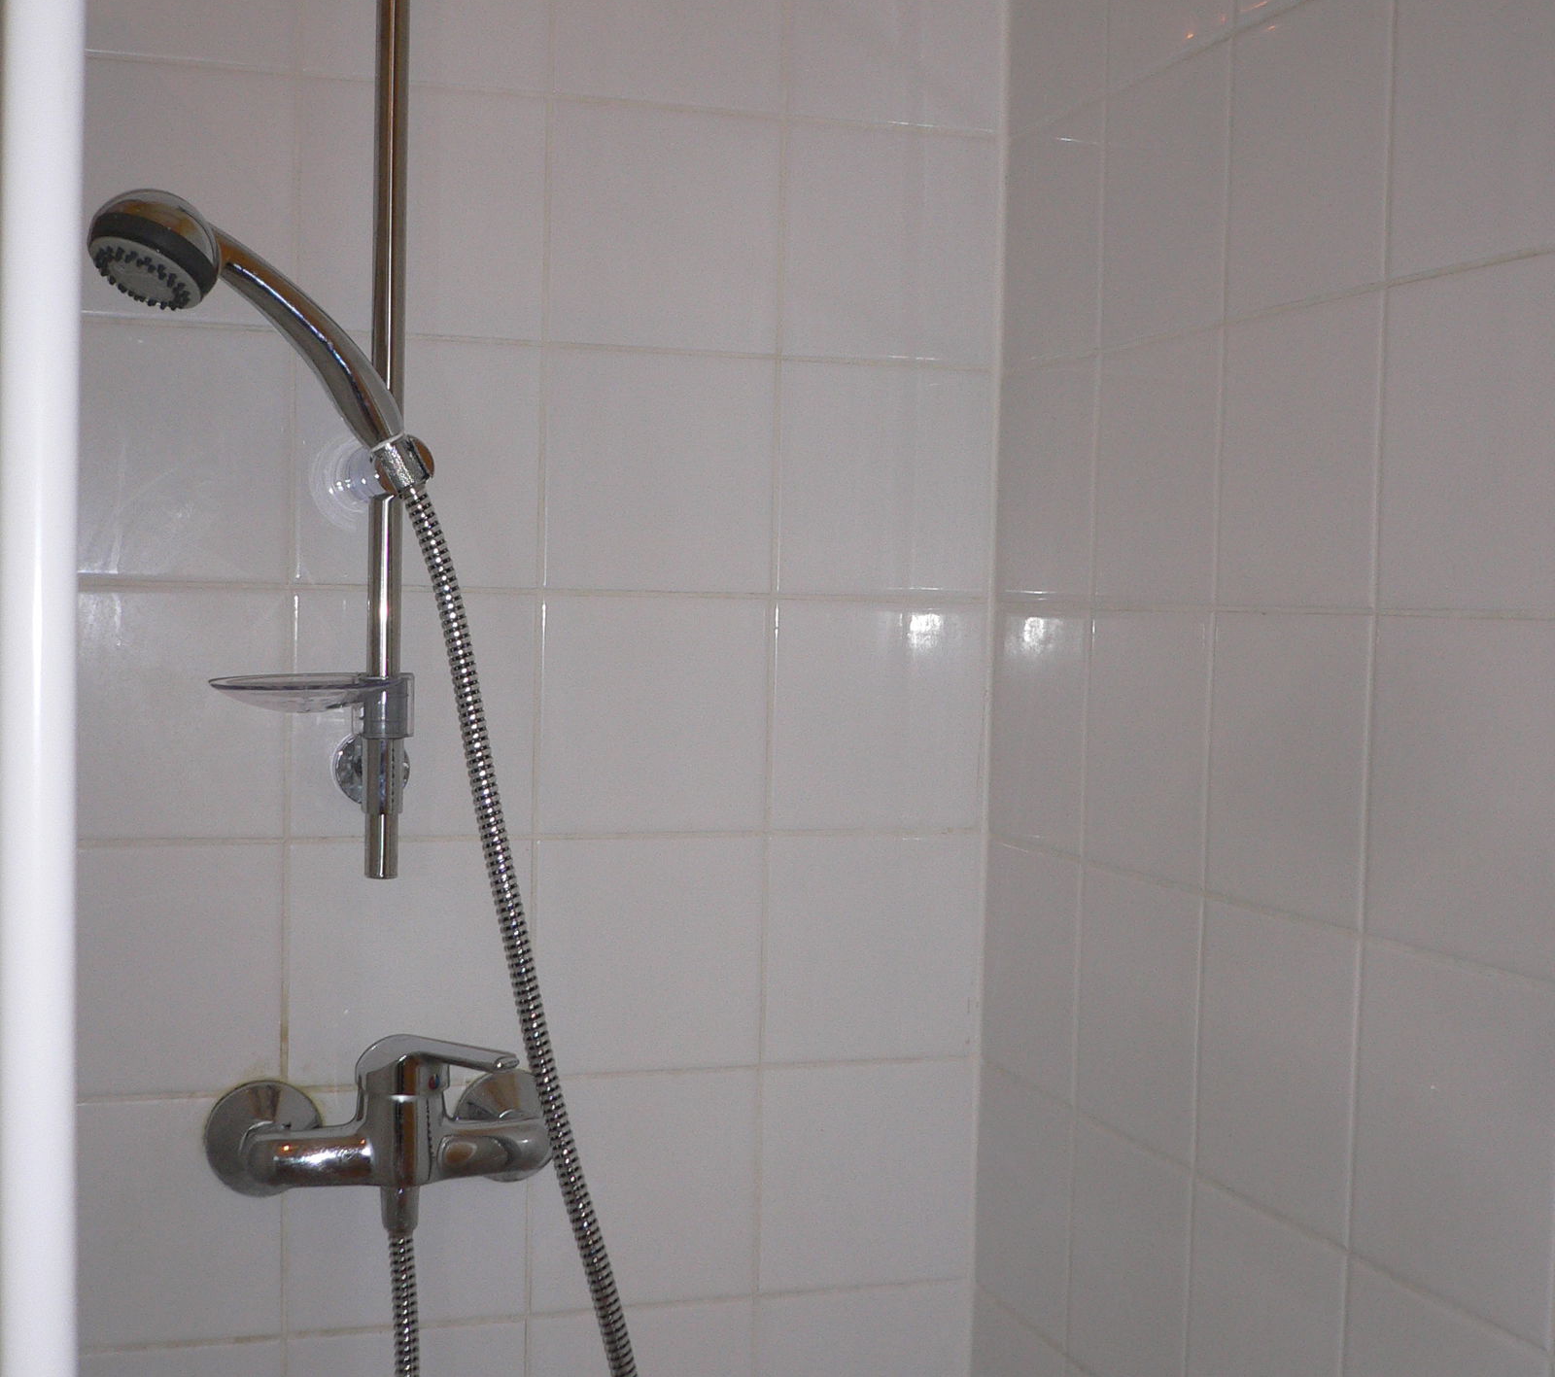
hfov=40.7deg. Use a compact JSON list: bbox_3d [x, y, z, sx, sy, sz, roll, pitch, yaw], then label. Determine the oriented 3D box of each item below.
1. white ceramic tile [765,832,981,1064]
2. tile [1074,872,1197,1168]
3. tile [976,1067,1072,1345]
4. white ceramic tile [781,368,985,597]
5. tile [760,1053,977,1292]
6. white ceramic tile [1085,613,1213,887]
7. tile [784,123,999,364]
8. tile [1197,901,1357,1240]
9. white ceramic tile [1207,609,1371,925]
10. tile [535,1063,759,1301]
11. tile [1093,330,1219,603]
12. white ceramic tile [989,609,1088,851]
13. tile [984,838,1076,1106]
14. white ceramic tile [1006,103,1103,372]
[{"bbox_3d":[0.062,0.170,1.388,0.149,0.150,0.010,0,3,-17],"label":"white ceramic tile"},{"bbox_3d":[0.207,0.180,1.183,0.010,0.148,0.141,1,3,-19],"label":"tile"},{"bbox_3d":[0.159,0.326,1.336,0.010,0.150,0.142,1,3,-19],"label":"tile"},{"bbox_3d":[0.068,-0.133,1.357,0.147,0.148,0.010,1,3,-19],"label":"white ceramic tile"},{"bbox_3d":[0.057,0.318,1.377,0.147,0.148,0.010,1,3,-19],"label":"tile"},{"bbox_3d":[0.211,0.029,1.176,0.010,0.148,0.141,1,3,-19],"label":"white ceramic tile"},{"bbox_3d":[0.073,-0.287,1.365,0.149,0.150,0.010,0,3,-17],"label":"tile"},{"bbox_3d":[0.256,0.188,1.062,0.010,0.150,0.143,1,3,-19],"label":"tile"},{"bbox_3d":[0.260,0.037,1.055,0.010,0.150,0.143,1,3,-19],"label":"white ceramic tile"},{"bbox_3d":[-0.086,0.320,1.344,0.149,0.150,0.010,1,3,-19],"label":"tile"},{"bbox_3d":[0.215,-0.121,1.170,0.010,0.148,0.141,1,3,-19],"label":"tile"},{"bbox_3d":[0.168,0.023,1.333,0.010,0.150,0.144,0,3,-19],"label":"white ceramic tile"},{"bbox_3d":[0.163,0.174,1.329,0.010,0.150,0.142,1,3,-19],"label":"tile"},{"bbox_3d":[0.175,-0.282,1.318,0.010,0.150,0.144,0,3,-19],"label":"white ceramic tile"}]

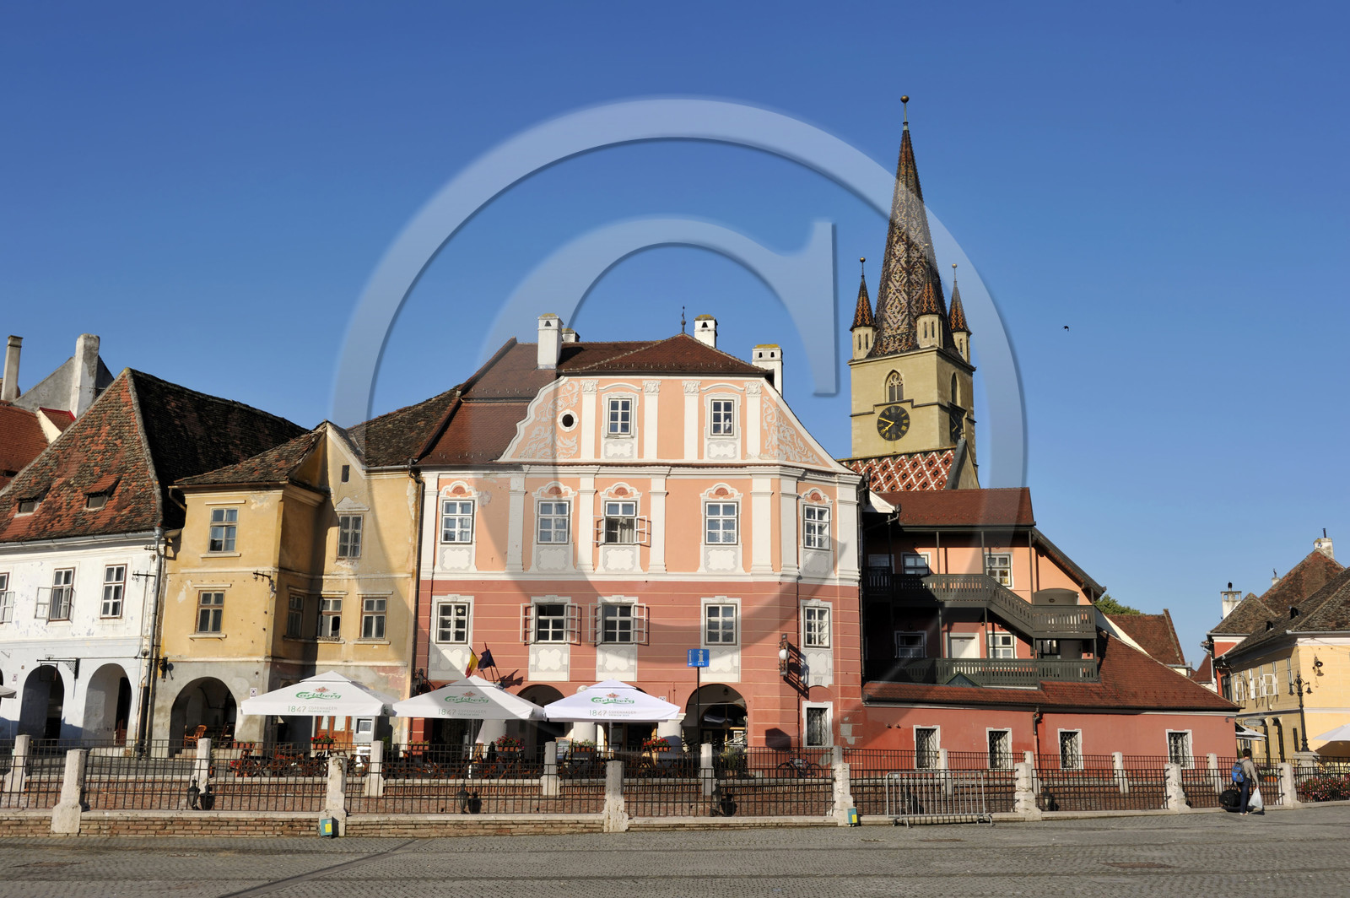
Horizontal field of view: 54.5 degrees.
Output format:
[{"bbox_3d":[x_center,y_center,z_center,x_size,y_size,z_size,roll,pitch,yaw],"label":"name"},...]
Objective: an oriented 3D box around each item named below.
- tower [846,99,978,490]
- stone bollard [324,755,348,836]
[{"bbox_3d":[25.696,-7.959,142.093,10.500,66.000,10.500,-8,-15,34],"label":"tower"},{"bbox_3d":[-6.301,6.408,24.259,0.450,1.402,0.390,3,-13,-10],"label":"stone bollard"}]

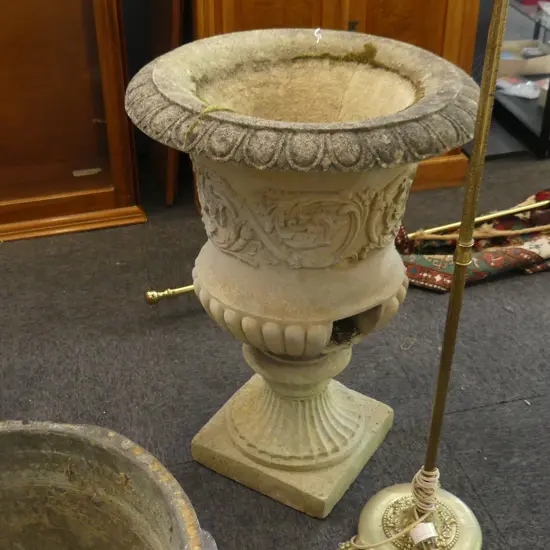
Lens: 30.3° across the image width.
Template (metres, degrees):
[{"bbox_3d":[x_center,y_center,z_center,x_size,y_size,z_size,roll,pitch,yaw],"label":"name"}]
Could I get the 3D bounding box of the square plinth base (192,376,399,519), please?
[{"bbox_3d":[0.042,0.276,2.050,0.305,0.174,0.305,19,38,25],"label":"square plinth base"}]

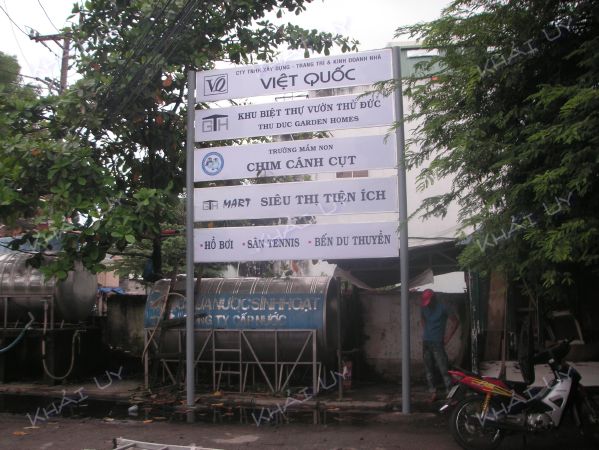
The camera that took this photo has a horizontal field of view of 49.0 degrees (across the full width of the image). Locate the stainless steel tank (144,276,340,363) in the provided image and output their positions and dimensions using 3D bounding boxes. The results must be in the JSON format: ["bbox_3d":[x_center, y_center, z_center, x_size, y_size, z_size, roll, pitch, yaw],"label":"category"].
[{"bbox_3d":[-0.903,1.681,11.474,3.236,1.458,1.458,-2,-7,15],"label":"stainless steel tank"}]

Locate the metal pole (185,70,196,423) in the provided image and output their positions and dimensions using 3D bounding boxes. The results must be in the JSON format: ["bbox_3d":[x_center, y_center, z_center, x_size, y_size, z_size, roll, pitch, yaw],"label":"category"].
[{"bbox_3d":[-1.615,0.135,9.800,0.100,5.000,0.100,1,-6,-16],"label":"metal pole"}]

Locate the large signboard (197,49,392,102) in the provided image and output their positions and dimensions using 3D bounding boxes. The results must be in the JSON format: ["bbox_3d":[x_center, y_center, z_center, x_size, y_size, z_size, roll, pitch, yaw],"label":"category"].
[{"bbox_3d":[-0.127,-2.176,9.746,3.043,0.510,0.060,-2,-7,14],"label":"large signboard"}]

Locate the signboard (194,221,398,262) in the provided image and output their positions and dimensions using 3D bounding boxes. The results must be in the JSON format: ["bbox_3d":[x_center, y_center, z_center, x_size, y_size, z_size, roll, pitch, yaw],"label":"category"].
[{"bbox_3d":[-0.101,0.261,9.470,3.043,0.500,0.060,-2,-7,14],"label":"signboard"}]

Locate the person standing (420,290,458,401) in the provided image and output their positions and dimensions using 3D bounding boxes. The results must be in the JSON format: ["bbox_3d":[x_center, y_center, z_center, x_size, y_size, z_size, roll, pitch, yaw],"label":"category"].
[{"bbox_3d":[2.020,1.730,9.500,0.520,1.630,0.420,-4,-6,30],"label":"person standing"}]

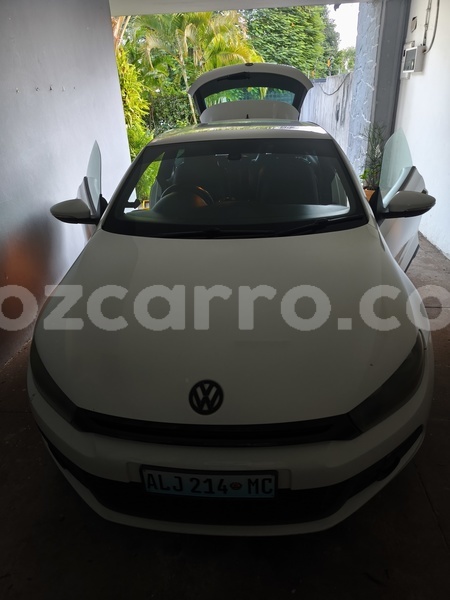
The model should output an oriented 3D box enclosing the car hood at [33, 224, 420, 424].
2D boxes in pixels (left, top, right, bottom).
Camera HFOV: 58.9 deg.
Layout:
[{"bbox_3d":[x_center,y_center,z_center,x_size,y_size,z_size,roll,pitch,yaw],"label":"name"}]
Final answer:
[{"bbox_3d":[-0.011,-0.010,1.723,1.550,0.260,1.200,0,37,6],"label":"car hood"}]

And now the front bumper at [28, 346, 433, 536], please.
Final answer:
[{"bbox_3d":[-0.036,0.486,1.593,1.780,0.560,0.560,0,26,6],"label":"front bumper"}]

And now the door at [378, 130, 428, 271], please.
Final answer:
[{"bbox_3d":[1.240,-0.604,2.819,0.260,1.060,1.320,13,30,30],"label":"door"}]

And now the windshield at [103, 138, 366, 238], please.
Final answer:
[{"bbox_3d":[0.048,-0.695,2.391,1.460,0.130,0.890,0,54,6],"label":"windshield"}]

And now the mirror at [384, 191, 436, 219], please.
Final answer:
[{"bbox_3d":[1.084,-0.558,2.329,0.270,0.155,0.170,8,28,21],"label":"mirror"}]

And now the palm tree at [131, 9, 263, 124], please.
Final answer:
[{"bbox_3d":[-0.533,-3.979,7.159,2.200,3.300,2.100,0,26,6],"label":"palm tree"}]

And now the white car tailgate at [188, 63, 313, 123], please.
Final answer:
[{"bbox_3d":[0.259,-2.155,4.195,1.300,0.770,0.320,0,-11,6],"label":"white car tailgate"}]

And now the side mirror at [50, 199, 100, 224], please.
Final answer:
[{"bbox_3d":[-0.945,-0.559,2.521,0.270,0.155,0.170,-7,26,-7],"label":"side mirror"}]

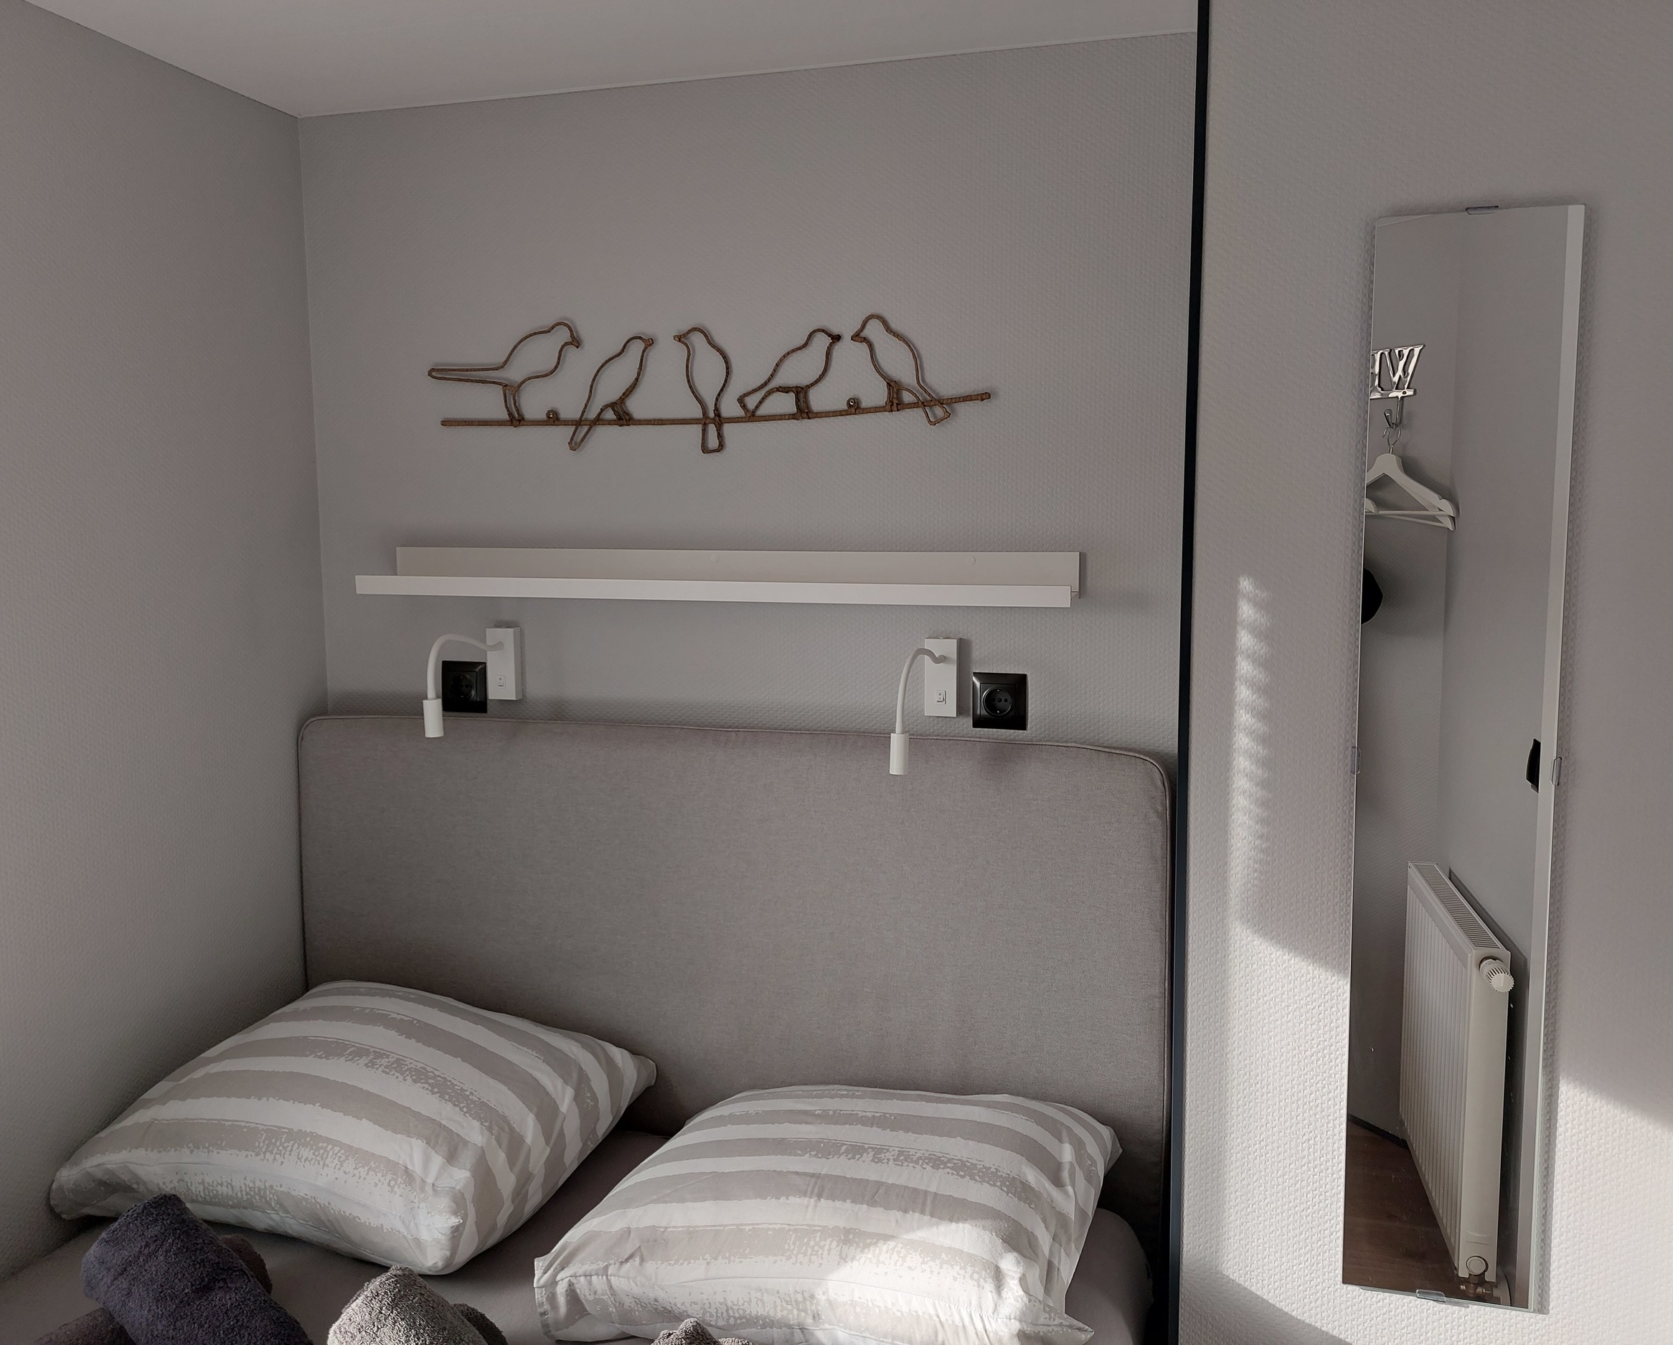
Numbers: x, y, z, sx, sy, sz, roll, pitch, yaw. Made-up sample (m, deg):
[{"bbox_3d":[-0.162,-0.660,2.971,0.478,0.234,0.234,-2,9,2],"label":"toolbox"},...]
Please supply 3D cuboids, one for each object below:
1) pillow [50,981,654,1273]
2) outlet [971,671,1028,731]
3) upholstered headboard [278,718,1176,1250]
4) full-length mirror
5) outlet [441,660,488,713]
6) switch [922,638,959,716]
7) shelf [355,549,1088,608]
[{"bbox_3d":[-0.654,0.644,1.815,0.650,0.165,0.470,1,12,14],"label":"pillow"},{"bbox_3d":[0.249,0.045,1.894,0.082,0.082,0.012,1,6,14],"label":"outlet"},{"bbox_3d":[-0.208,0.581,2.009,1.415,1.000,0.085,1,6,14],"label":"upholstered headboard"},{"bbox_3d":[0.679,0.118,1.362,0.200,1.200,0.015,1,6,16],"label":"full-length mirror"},{"bbox_3d":[-0.629,0.026,2.110,0.082,0.082,0.012,1,6,14],"label":"outlet"},{"bbox_3d":[0.163,0.007,1.906,0.049,0.117,0.025,1,6,14],"label":"switch"},{"bbox_3d":[-0.207,-0.150,1.931,1.142,0.072,0.120,1,6,14],"label":"shelf"}]

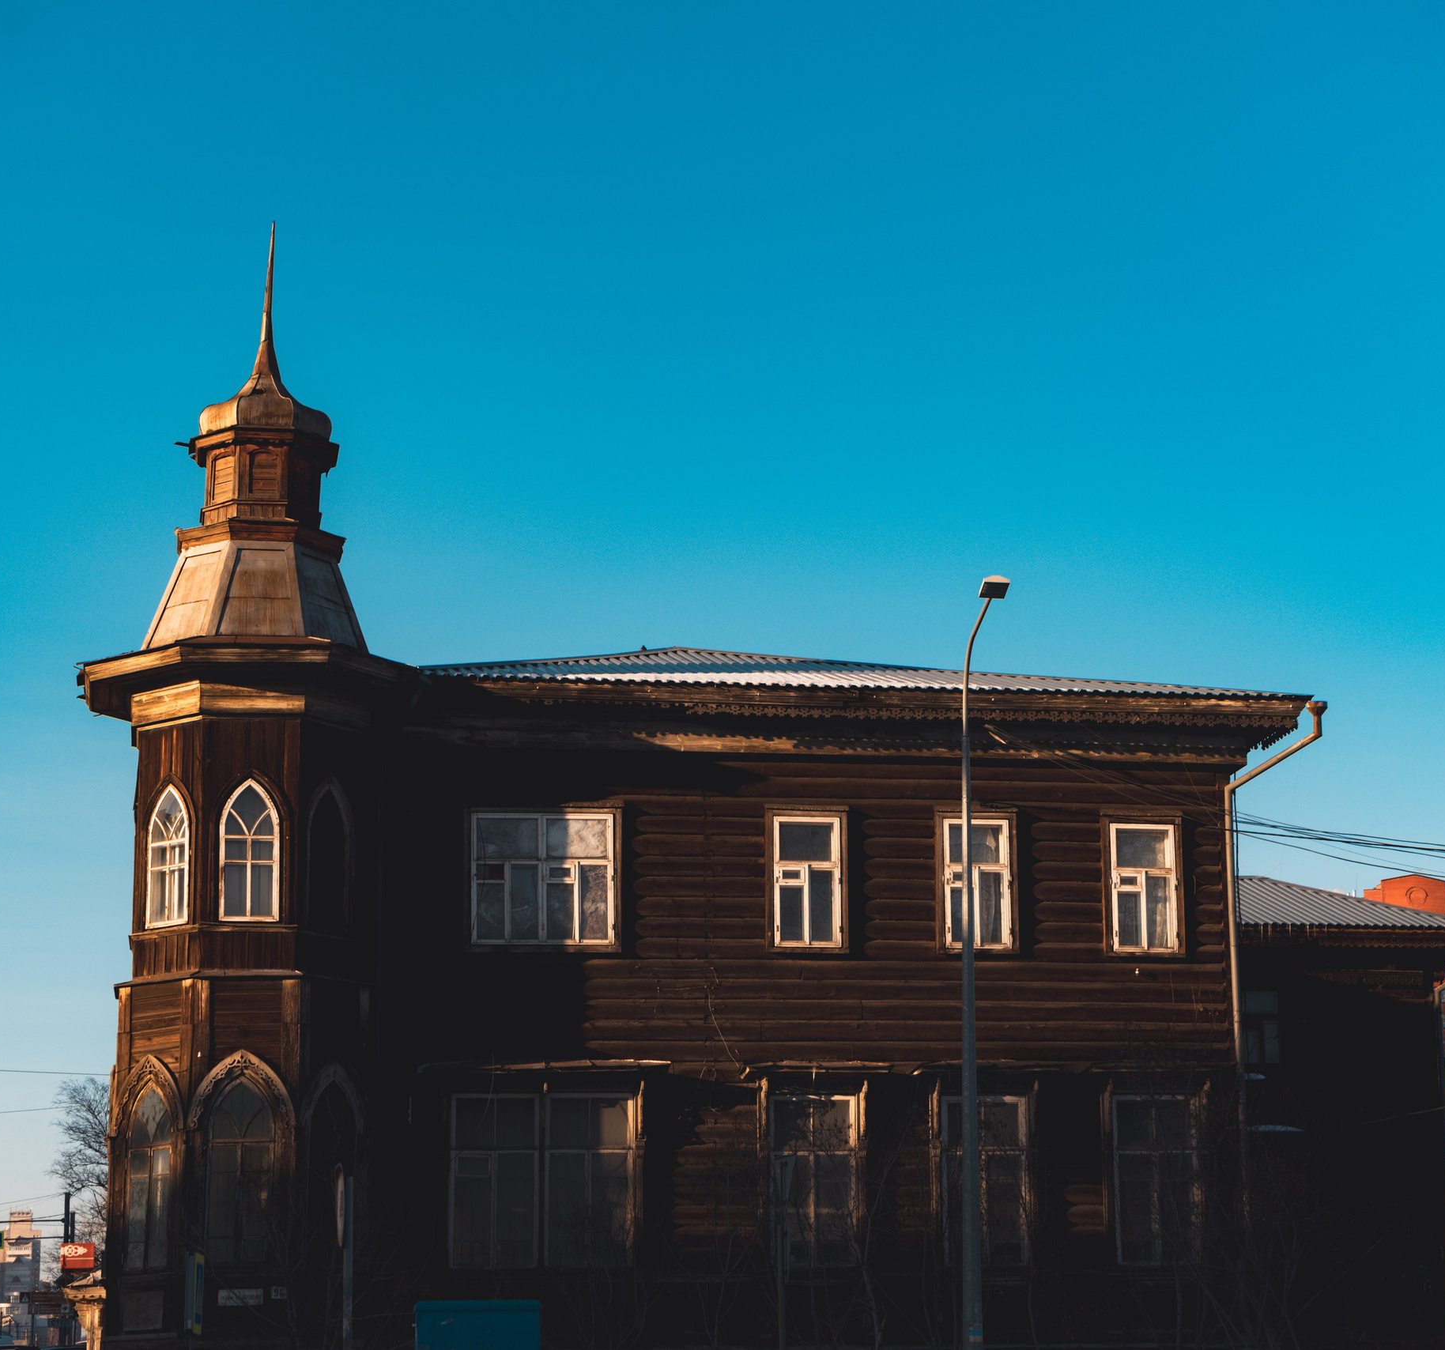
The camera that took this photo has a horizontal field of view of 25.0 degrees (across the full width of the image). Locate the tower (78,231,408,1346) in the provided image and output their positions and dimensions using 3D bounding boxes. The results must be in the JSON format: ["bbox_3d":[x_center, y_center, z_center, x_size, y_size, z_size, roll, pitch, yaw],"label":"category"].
[{"bbox_3d":[-5.283,1.564,36.646,3.750,13.876,3.750,1,-11,-10],"label":"tower"}]

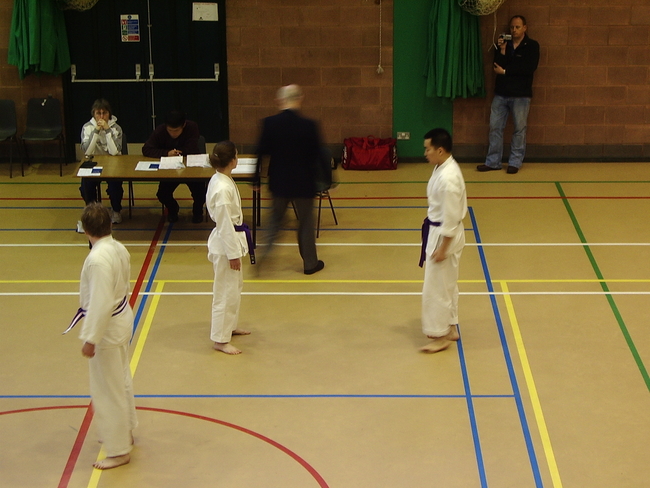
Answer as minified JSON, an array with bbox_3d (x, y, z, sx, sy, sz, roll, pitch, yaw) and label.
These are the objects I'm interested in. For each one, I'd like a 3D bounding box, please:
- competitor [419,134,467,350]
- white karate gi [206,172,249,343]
[{"bbox_3d":[0.946,-0.035,11.994,0.400,1.800,0.500,-3,19,-9],"label":"competitor"},{"bbox_3d":[-0.773,0.090,12.076,0.340,1.440,0.480,0,19,1],"label":"white karate gi"}]

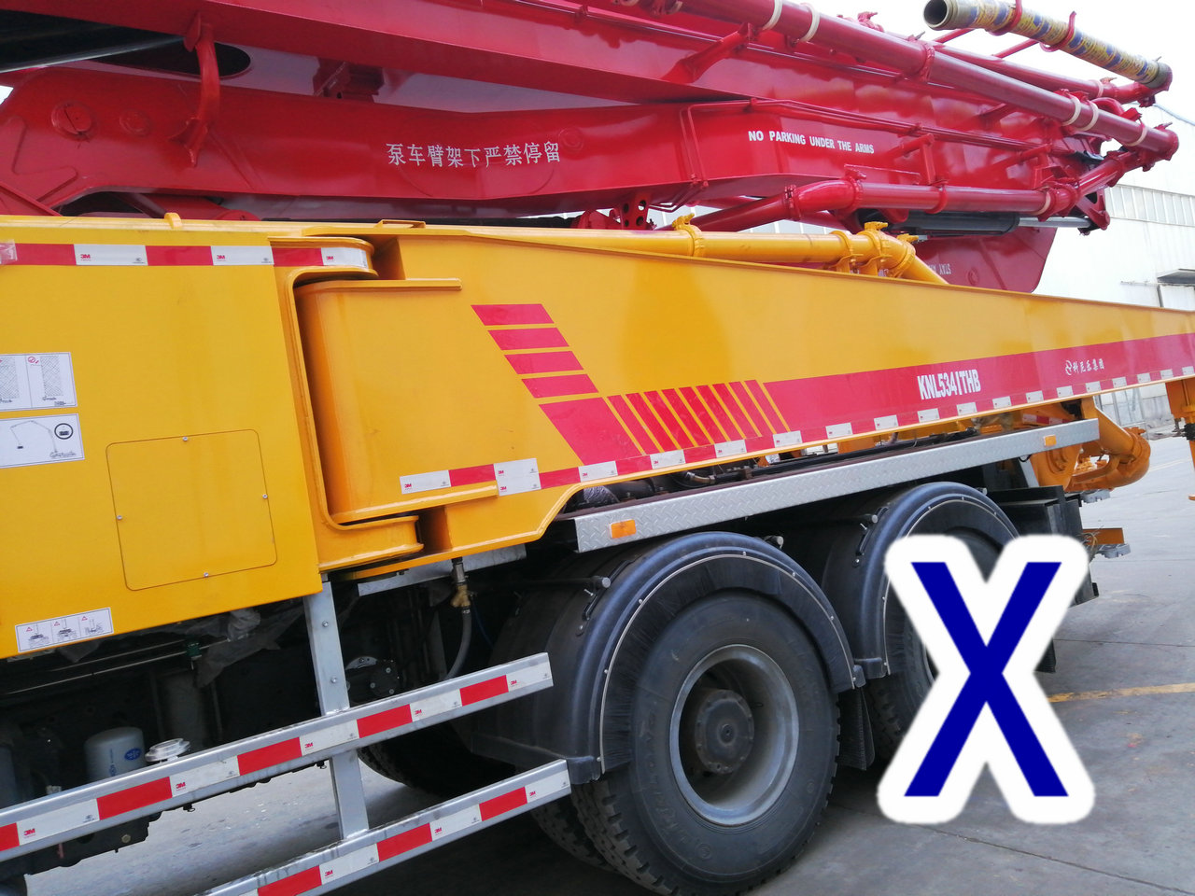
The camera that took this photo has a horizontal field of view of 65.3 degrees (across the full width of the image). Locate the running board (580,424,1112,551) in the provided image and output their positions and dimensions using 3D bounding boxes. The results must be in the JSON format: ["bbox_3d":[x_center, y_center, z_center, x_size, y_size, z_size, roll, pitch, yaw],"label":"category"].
[{"bbox_3d":[1.187,0.104,4.035,3.340,0.110,0.320,-8,-1,-36],"label":"running board"}]

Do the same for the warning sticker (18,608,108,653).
[{"bbox_3d":[-1.194,0.408,2.095,0.187,0.059,0.004,-8,-1,-36],"label":"warning sticker"}]

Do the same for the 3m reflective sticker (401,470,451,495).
[{"bbox_3d":[-0.488,0.098,2.654,0.151,0.050,0.004,-8,-1,-36],"label":"3m reflective sticker"}]

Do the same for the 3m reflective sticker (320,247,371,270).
[{"bbox_3d":[-0.702,-0.527,2.597,0.141,0.050,0.032,-8,-1,-36],"label":"3m reflective sticker"}]

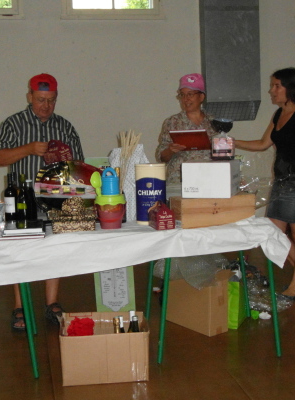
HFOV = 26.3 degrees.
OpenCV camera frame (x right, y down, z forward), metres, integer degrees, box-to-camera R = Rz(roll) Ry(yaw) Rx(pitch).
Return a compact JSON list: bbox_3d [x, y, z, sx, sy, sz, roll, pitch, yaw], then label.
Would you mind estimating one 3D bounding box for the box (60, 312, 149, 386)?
[{"bbox_3d":[-0.233,0.798,3.452,0.452,0.270,0.370,-2,8,-5],"label":"box"}]

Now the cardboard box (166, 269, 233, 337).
[{"bbox_3d":[0.313,0.644,4.130,0.185,0.360,0.455,-8,10,-38],"label":"cardboard box"}]

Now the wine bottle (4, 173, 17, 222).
[{"bbox_3d":[-0.788,0.004,3.641,0.075,0.306,0.075,-3,8,-10],"label":"wine bottle"}]

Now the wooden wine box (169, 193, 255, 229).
[{"bbox_3d":[0.373,0.053,3.641,0.455,0.165,0.210,-4,8,-19],"label":"wooden wine box"}]

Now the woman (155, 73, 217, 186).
[{"bbox_3d":[0.297,-0.060,4.495,0.460,1.652,0.420,-2,8,-6],"label":"woman"}]

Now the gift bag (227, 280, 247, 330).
[{"bbox_3d":[0.575,0.653,4.174,0.110,0.320,0.260,2,8,22],"label":"gift bag"}]

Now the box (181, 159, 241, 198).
[{"bbox_3d":[0.370,-0.122,3.631,0.270,0.190,0.290,1,8,18],"label":"box"}]

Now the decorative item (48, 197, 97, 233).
[{"bbox_3d":[-0.429,0.066,3.566,0.265,0.195,0.220,-3,7,-11],"label":"decorative item"}]

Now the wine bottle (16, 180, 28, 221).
[{"bbox_3d":[-0.734,0.001,3.676,0.076,0.300,0.076,-3,8,-10],"label":"wine bottle"}]

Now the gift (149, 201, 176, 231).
[{"bbox_3d":[0.086,0.079,3.514,0.103,0.152,0.160,-3,8,-10],"label":"gift"}]

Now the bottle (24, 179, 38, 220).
[{"bbox_3d":[-0.689,0.015,3.744,0.070,0.265,0.070,-1,7,0],"label":"bottle"}]

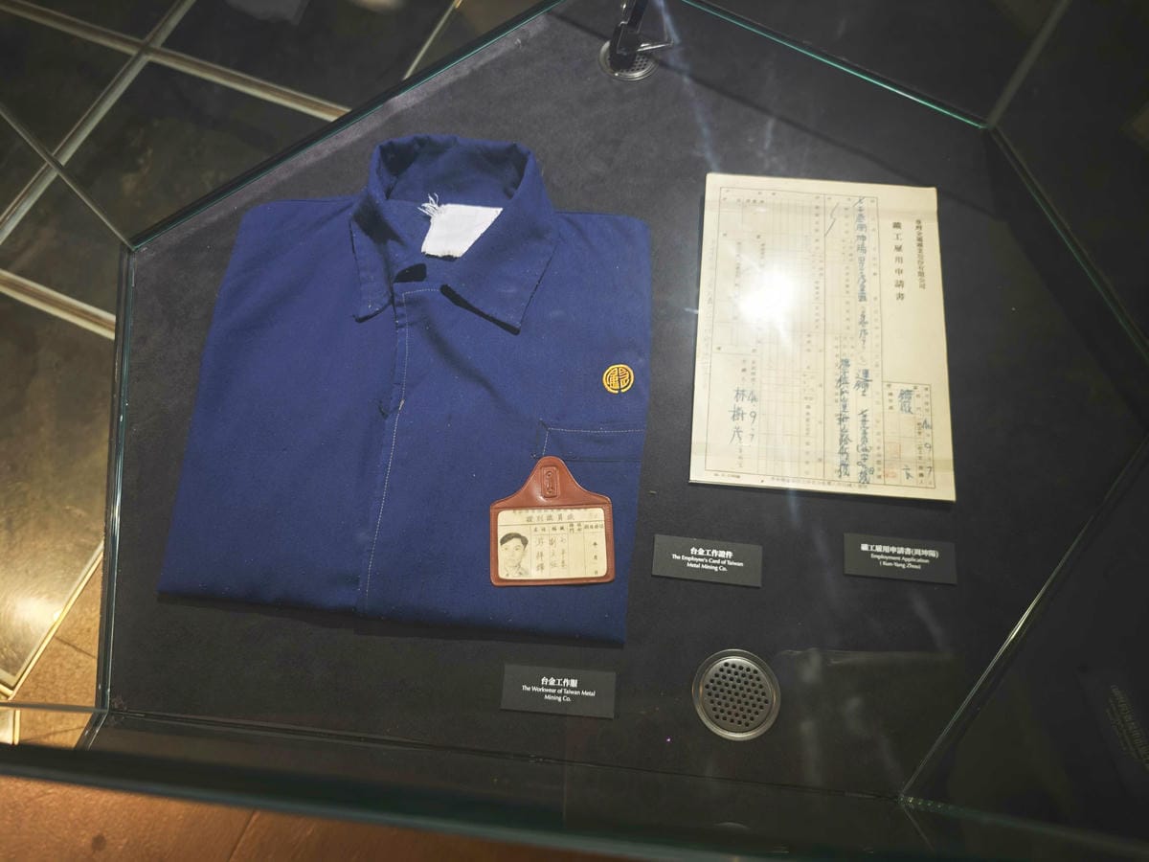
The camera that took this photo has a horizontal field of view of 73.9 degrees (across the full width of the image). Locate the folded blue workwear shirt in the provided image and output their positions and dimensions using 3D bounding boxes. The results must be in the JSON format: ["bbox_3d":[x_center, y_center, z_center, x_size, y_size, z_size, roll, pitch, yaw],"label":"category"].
[{"bbox_3d":[-0.134,-0.059,0.661,0.385,0.055,0.441,3,69,4],"label":"folded blue workwear shirt"}]

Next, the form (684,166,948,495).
[{"bbox_3d":[0.222,-0.096,0.687,0.217,0.004,0.313,5,69,4],"label":"form"}]

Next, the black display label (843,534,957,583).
[{"bbox_3d":[0.261,0.102,0.611,0.087,0.004,0.033,4,69,4],"label":"black display label"}]

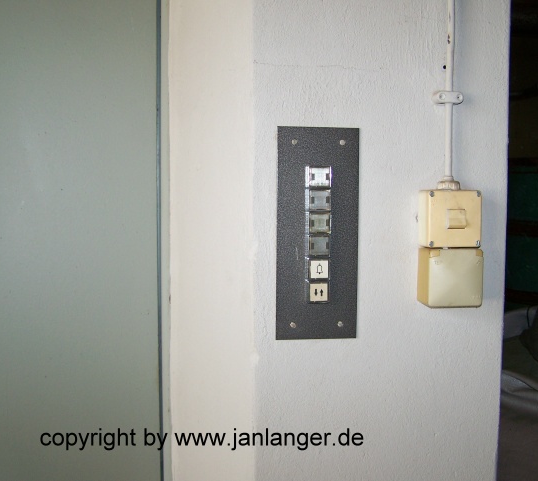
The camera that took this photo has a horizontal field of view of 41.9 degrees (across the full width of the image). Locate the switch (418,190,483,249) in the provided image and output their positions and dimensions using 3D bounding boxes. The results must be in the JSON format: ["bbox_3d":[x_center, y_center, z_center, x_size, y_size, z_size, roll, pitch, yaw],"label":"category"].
[{"bbox_3d":[0.214,-0.026,0.830,0.066,0.067,0.038,0,4,-7],"label":"switch"}]

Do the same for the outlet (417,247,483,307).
[{"bbox_3d":[0.215,0.043,0.833,0.066,0.068,0.042,0,4,-7],"label":"outlet"}]

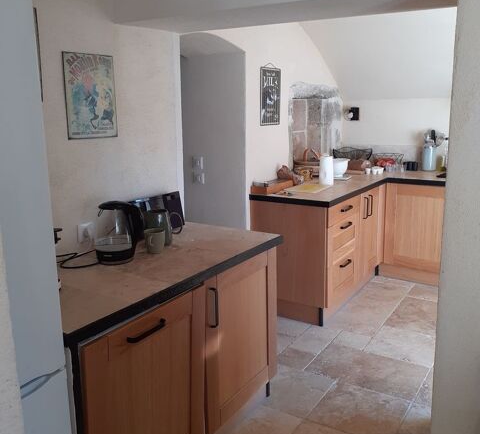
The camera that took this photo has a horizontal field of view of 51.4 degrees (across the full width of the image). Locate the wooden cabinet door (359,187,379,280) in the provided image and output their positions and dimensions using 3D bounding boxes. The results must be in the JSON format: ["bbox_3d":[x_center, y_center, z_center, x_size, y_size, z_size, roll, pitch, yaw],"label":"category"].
[{"bbox_3d":[1.030,0.131,3.997,0.023,0.699,0.429,7,15,33],"label":"wooden cabinet door"}]

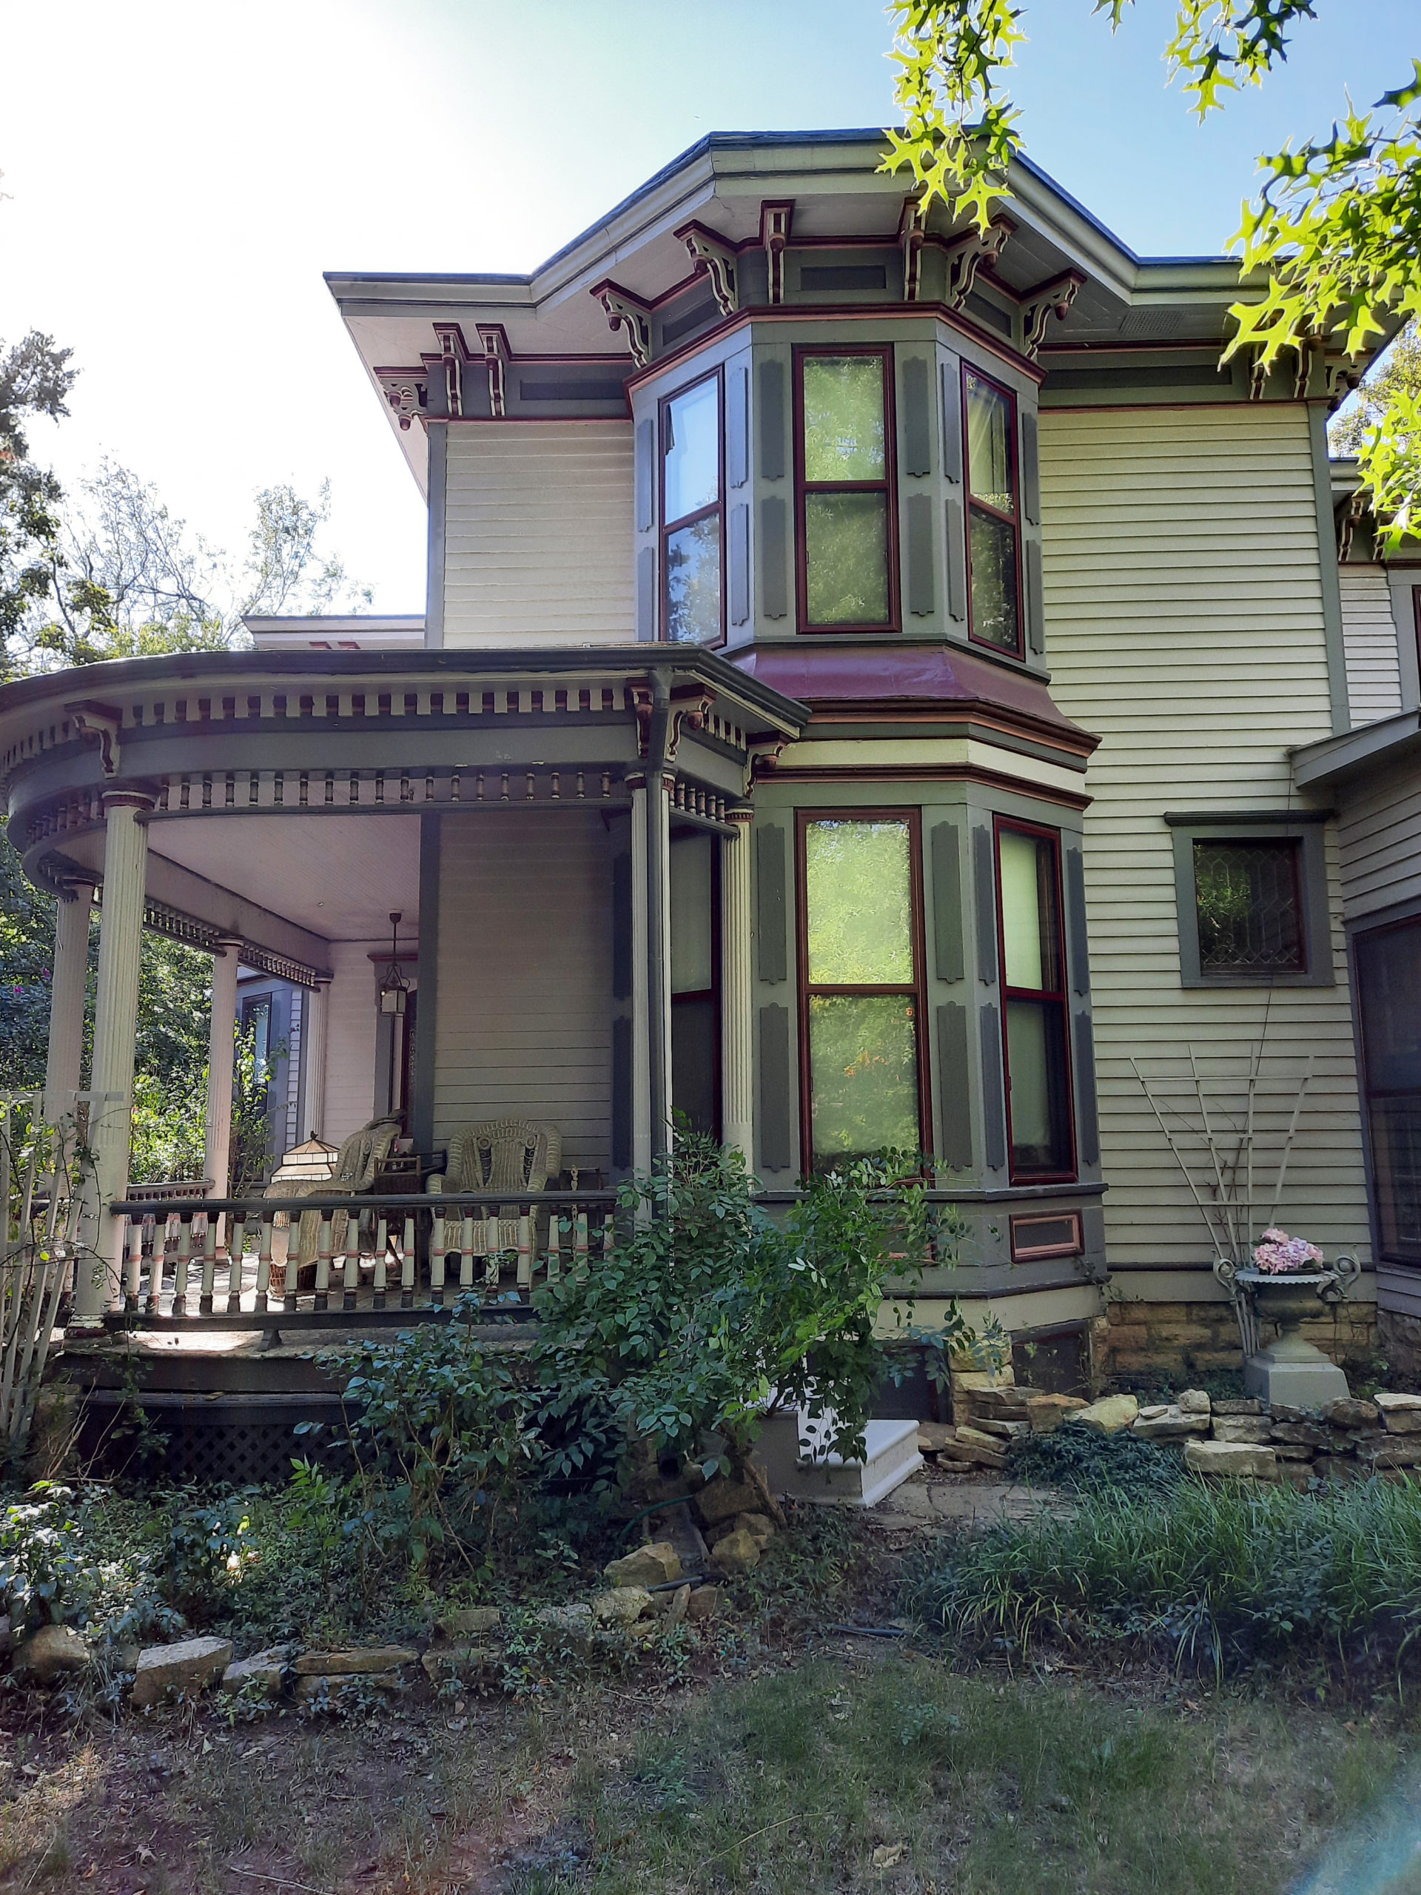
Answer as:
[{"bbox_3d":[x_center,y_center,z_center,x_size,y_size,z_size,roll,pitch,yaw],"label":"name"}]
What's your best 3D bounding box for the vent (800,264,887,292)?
[{"bbox_3d":[0.850,-4.243,8.674,0.545,0.160,0.040,-1,-8,2],"label":"vent"}]

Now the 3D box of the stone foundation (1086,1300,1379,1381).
[{"bbox_3d":[3.275,2.456,8.540,1.725,0.493,0.300,-1,-8,2],"label":"stone foundation"}]

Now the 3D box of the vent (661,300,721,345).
[{"bbox_3d":[-0.129,-4.072,8.902,0.040,0.160,0.540,8,-12,-43],"label":"vent"}]

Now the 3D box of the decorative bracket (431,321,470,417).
[{"bbox_3d":[-1.813,-4.038,9.575,0.170,0.455,0.385,-1,-9,1],"label":"decorative bracket"}]

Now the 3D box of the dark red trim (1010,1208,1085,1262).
[{"bbox_3d":[1.890,1.606,7.637,0.726,0.254,0.050,7,-11,-43],"label":"dark red trim"}]

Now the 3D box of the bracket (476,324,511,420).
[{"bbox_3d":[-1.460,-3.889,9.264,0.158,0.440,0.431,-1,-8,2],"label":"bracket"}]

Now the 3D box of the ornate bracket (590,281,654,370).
[{"bbox_3d":[-0.591,-4.125,9.121,0.395,0.450,0.170,8,-12,-43],"label":"ornate bracket"}]

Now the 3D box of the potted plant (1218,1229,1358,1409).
[{"bbox_3d":[3.394,2.163,8.086,0.800,0.965,0.600,-1,-9,1],"label":"potted plant"}]

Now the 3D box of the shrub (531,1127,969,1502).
[{"bbox_3d":[0.185,1.485,5.535,1.680,1.420,1.250,-1,-9,1],"label":"shrub"}]

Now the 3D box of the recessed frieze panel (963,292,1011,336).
[{"bbox_3d":[1.743,-4.021,8.645,0.563,0.154,0.040,7,-11,-43],"label":"recessed frieze panel"}]

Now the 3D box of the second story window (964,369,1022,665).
[{"bbox_3d":[1.726,-2.690,8.488,0.592,1.810,0.100,7,-11,-43],"label":"second story window"}]

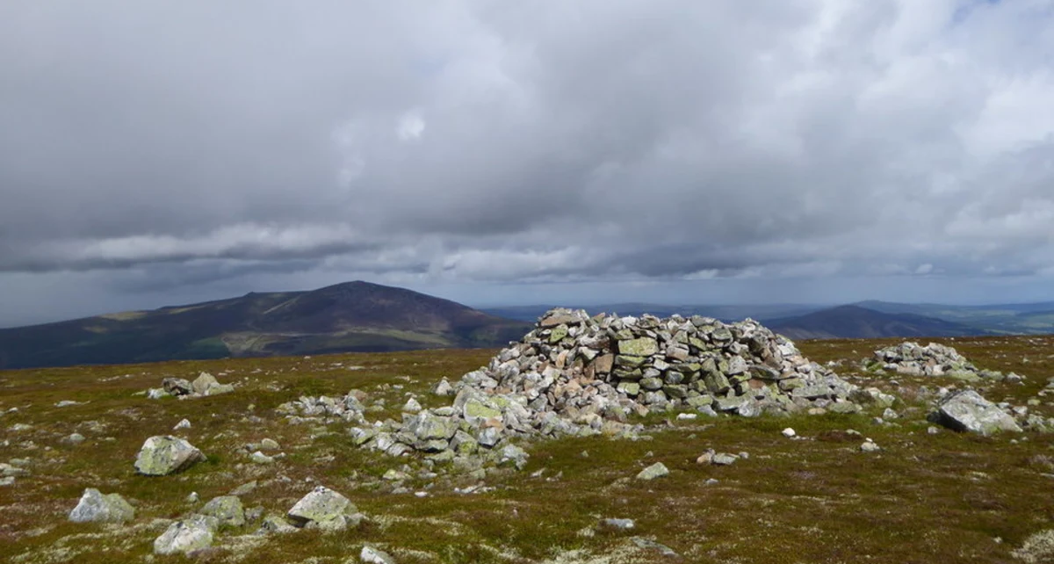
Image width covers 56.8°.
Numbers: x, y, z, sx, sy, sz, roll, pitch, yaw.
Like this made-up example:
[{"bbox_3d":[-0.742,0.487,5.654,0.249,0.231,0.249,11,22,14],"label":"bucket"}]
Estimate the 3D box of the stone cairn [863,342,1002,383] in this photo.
[{"bbox_3d":[9.238,1.770,22.206,2.853,0.757,2.140,0,-1,23],"label":"stone cairn"}]

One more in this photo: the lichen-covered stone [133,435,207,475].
[{"bbox_3d":[-3.572,1.715,9.724,0.638,0.354,0.479,0,-1,-20],"label":"lichen-covered stone"}]

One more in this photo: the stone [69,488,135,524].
[{"bbox_3d":[-3.169,1.668,7.270,0.470,0.240,0.360,0,-1,0],"label":"stone"}]

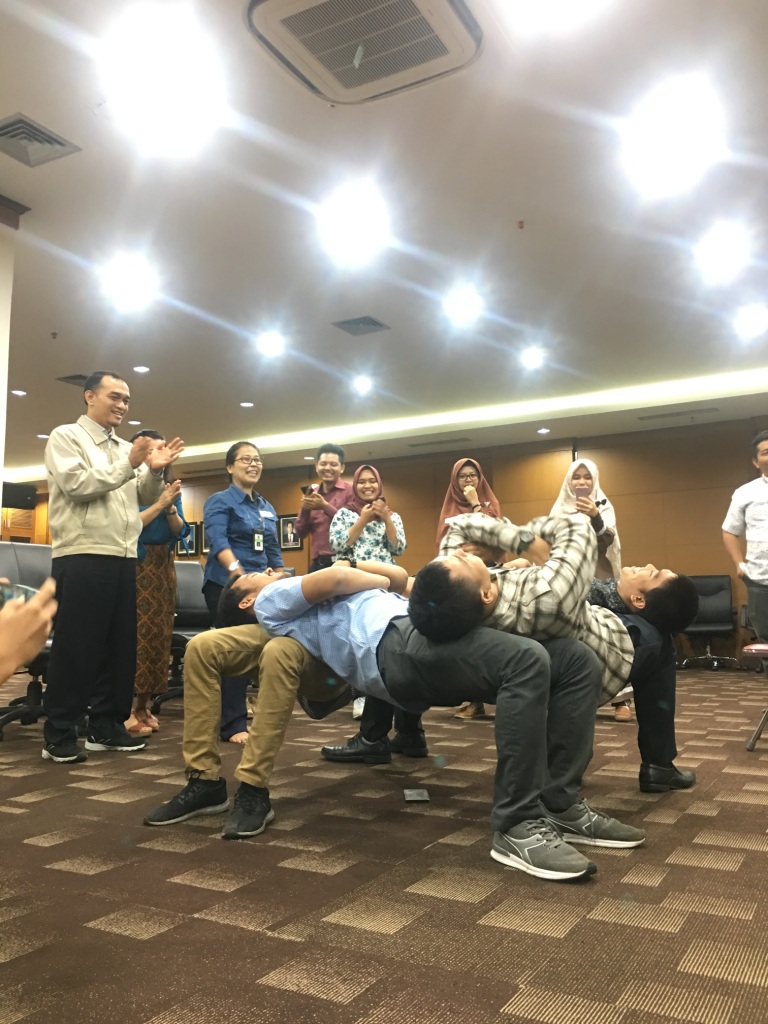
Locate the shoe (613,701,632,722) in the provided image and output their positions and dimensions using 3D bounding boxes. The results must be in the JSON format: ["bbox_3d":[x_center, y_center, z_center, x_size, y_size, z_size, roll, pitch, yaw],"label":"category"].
[{"bbox_3d":[1.356,1.126,4.896,0.100,0.100,0.250,-2,-7,14],"label":"shoe"}]

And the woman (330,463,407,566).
[{"bbox_3d":[-0.093,0.457,5.031,0.460,1.490,0.340,0,-7,-5],"label":"woman"}]

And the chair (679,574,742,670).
[{"bbox_3d":[3.395,1.151,9.004,0.660,0.970,0.650,-4,-7,24],"label":"chair"}]

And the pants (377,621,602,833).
[{"bbox_3d":[0.292,0.572,2.380,0.580,0.550,0.430,-6,-8,38],"label":"pants"}]

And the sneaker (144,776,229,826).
[{"bbox_3d":[-0.583,0.845,2.536,0.108,0.115,0.295,-6,-9,40],"label":"sneaker"}]

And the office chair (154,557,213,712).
[{"bbox_3d":[-1.321,0.788,5.529,0.640,0.950,0.640,2,-7,-18],"label":"office chair"}]

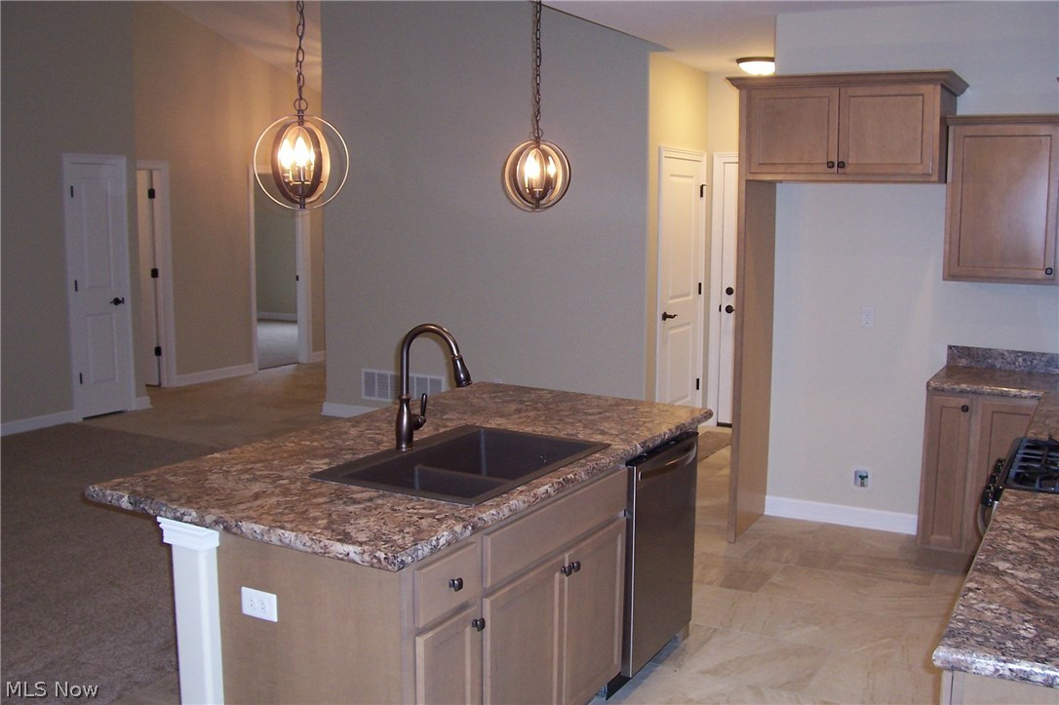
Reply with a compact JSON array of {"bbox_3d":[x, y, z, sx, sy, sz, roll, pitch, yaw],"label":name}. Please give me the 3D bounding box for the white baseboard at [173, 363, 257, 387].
[{"bbox_3d":[-3.117,0.218,9.927,0.015,0.113,1.090,5,9,30],"label":"white baseboard"}]

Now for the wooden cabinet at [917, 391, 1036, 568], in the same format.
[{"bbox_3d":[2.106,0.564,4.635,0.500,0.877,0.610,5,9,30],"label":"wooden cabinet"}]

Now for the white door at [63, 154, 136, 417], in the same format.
[{"bbox_3d":[-3.430,-0.518,7.952,0.060,2.124,0.589,5,9,30],"label":"white door"}]

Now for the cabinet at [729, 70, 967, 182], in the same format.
[{"bbox_3d":[1.517,-1.046,4.757,1.037,0.488,0.628,5,9,30],"label":"cabinet"}]

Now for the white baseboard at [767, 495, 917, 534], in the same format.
[{"bbox_3d":[1.660,0.860,5.281,0.863,0.111,0.015,5,9,30],"label":"white baseboard"}]

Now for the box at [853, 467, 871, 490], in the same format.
[{"bbox_3d":[1.743,0.654,5.234,0.105,0.111,0.053,5,9,30],"label":"box"}]

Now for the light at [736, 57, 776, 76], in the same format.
[{"bbox_3d":[1.592,-1.953,6.877,0.324,0.115,0.324,5,9,30],"label":"light"}]

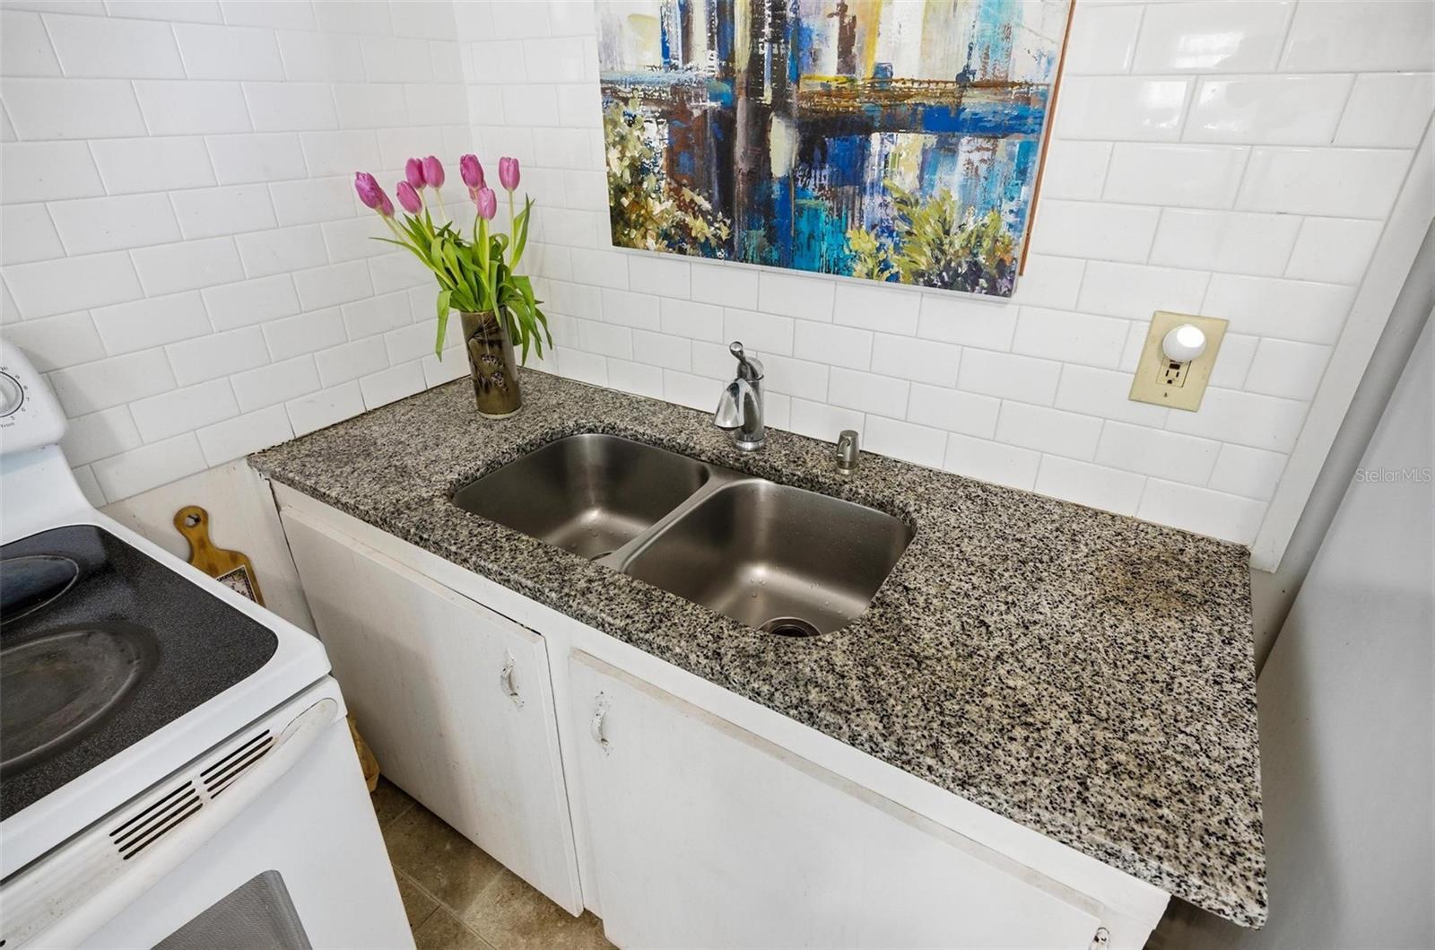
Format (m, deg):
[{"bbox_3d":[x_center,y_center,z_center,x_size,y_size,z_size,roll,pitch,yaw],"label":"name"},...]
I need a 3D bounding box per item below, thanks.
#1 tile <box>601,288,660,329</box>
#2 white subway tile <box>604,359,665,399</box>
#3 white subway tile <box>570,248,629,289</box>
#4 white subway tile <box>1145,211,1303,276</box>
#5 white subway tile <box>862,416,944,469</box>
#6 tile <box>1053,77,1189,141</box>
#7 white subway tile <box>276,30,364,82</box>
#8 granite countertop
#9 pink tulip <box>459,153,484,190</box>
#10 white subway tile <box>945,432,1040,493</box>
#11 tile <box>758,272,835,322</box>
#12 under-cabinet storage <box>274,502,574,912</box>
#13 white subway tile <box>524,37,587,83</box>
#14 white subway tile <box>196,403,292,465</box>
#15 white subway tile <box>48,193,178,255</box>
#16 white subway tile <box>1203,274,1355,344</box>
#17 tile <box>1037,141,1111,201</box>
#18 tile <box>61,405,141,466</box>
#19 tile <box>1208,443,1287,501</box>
[{"bbox_3d":[-0.181,-0.353,1.527,0.153,0.075,0.009,16,32,28],"label":"tile"},{"bbox_3d":[-0.181,-0.218,1.597,0.153,0.072,0.009,16,32,28],"label":"white subway tile"},{"bbox_3d":[-0.246,-0.440,1.524,0.152,0.075,0.010,16,32,28],"label":"white subway tile"},{"bbox_3d":[0.669,-0.310,0.950,0.153,0.076,0.009,16,32,28],"label":"white subway tile"},{"bbox_3d":[0.340,-0.063,1.303,0.152,0.076,0.010,16,32,28],"label":"white subway tile"},{"bbox_3d":[0.536,-0.482,0.945,0.152,0.076,0.010,16,32,28],"label":"tile"},{"bbox_3d":[-0.706,-0.743,1.279,0.009,0.075,0.155,16,32,28],"label":"white subway tile"},{"bbox_3d":[-0.040,0.049,1.195,1.554,0.028,0.643,16,32,28],"label":"granite countertop"},{"bbox_3d":[-0.449,-0.555,1.309,0.038,0.060,0.038,-6,27,3],"label":"pink tulip"},{"bbox_3d":[0.469,-0.025,1.226,0.152,0.075,0.010,16,32,28],"label":"white subway tile"},{"bbox_3d":[0.144,-0.323,1.302,0.151,0.075,0.008,16,32,28],"label":"tile"},{"bbox_3d":[-0.571,0.464,1.415,0.680,0.700,0.030,16,32,28],"label":"under-cabinet storage"},{"bbox_3d":[-0.312,-0.796,1.378,0.152,0.076,0.010,16,32,28],"label":"white subway tile"},{"bbox_3d":[-0.868,-0.078,1.321,0.008,0.072,0.151,16,32,28],"label":"white subway tile"},{"bbox_3d":[-0.905,-0.381,1.081,0.010,0.075,0.152,16,32,28],"label":"white subway tile"},{"bbox_3d":[0.736,-0.222,0.949,0.152,0.076,0.009,16,32,28],"label":"white subway tile"},{"bbox_3d":[0.469,-0.431,1.014,0.151,0.075,0.008,16,32,28],"label":"tile"},{"bbox_3d":[-0.998,-0.053,1.121,0.010,0.076,0.152,17,32,29],"label":"tile"},{"bbox_3d":[0.766,-0.007,1.034,0.077,0.075,0.009,16,32,28],"label":"tile"}]

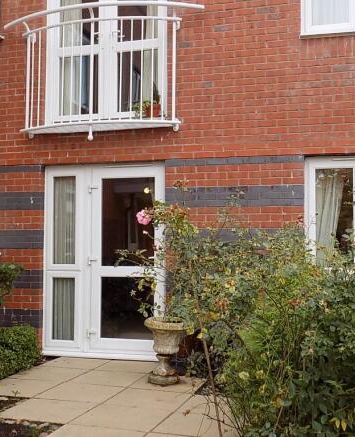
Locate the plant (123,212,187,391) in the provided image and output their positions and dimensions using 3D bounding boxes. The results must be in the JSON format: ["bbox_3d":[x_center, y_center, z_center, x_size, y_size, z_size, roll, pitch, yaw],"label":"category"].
[{"bbox_3d":[-0.196,0.704,5.313,0.580,1.600,0.550,0,-3,0],"label":"plant"}]

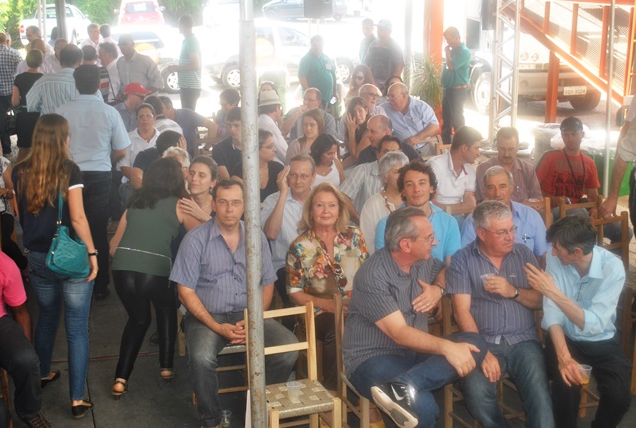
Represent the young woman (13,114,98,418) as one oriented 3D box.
[{"bbox_3d":[-1.418,0.245,5.065,0.480,1.620,0.480,0,13,3],"label":"young woman"}]

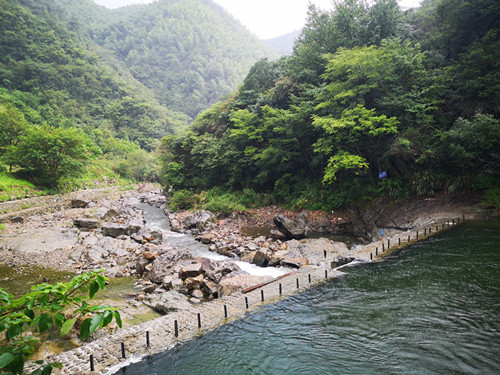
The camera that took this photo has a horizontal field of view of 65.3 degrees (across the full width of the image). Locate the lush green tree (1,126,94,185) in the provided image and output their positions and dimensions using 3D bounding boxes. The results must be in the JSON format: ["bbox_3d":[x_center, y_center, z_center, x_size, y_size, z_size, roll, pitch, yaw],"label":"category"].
[{"bbox_3d":[-27.383,-4.349,53.000,10.800,8.500,9.600,-2,4,-27],"label":"lush green tree"}]

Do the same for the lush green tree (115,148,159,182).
[{"bbox_3d":[-22.700,-4.400,78.000,8.400,6.900,7.600,-1,3,-16],"label":"lush green tree"}]

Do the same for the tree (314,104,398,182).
[{"bbox_3d":[11.469,-4.523,42.000,8.600,8.800,7.500,1,3,15],"label":"tree"}]

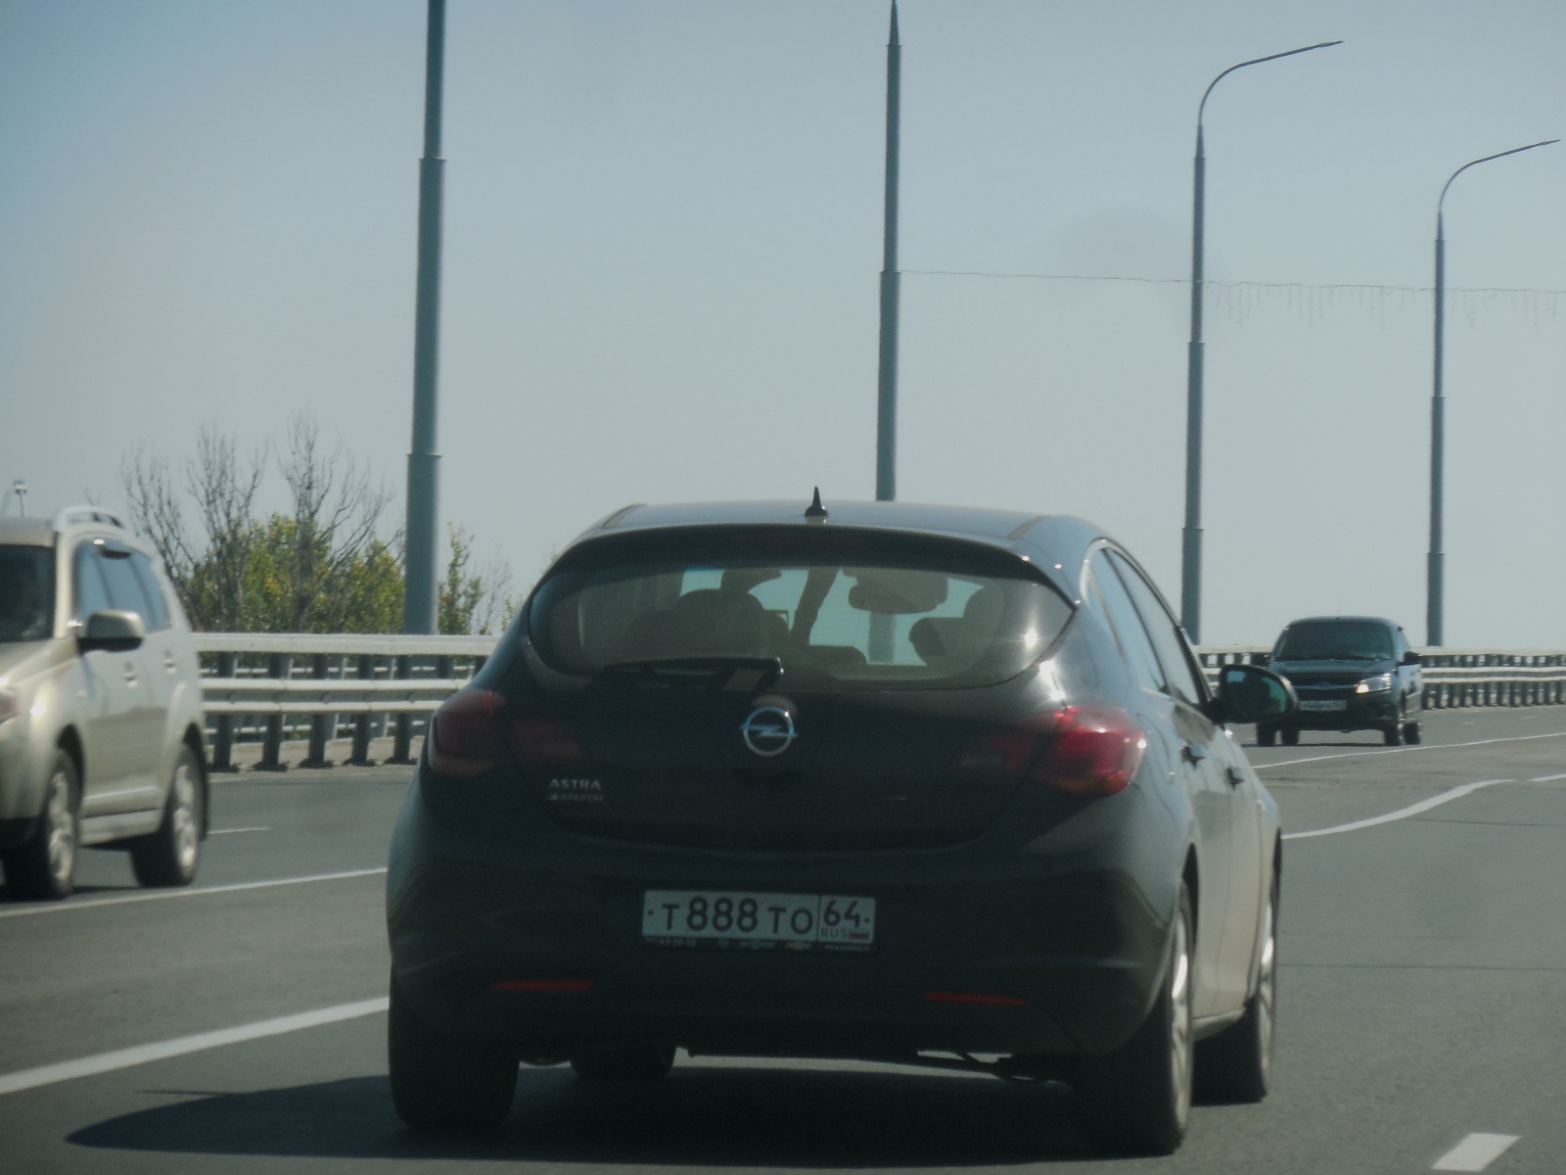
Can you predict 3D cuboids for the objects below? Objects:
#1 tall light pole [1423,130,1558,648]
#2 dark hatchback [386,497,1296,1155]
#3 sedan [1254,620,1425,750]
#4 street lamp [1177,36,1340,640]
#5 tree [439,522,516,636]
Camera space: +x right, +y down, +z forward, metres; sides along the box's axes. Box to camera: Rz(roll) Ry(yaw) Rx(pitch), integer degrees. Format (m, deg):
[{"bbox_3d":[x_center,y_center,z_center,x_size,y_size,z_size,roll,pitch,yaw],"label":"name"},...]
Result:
[{"bbox_3d":[13.520,-3.090,191.800,2.400,10.900,0.300,1,0,12],"label":"tall light pole"},{"bbox_3d":[0.210,0.530,24.650,1.840,1.510,4.420,1,0,7],"label":"dark hatchback"},{"bbox_3d":[6.370,1.050,115.000,1.720,1.490,4.260,0,0,9],"label":"sedan"},{"bbox_3d":[7.630,-3.330,160.800,2.420,10.830,0.300,1,0,10],"label":"street lamp"},{"bbox_3d":[-4.770,0.750,158.000,1.300,3.500,1.300,1,0,0],"label":"tree"}]

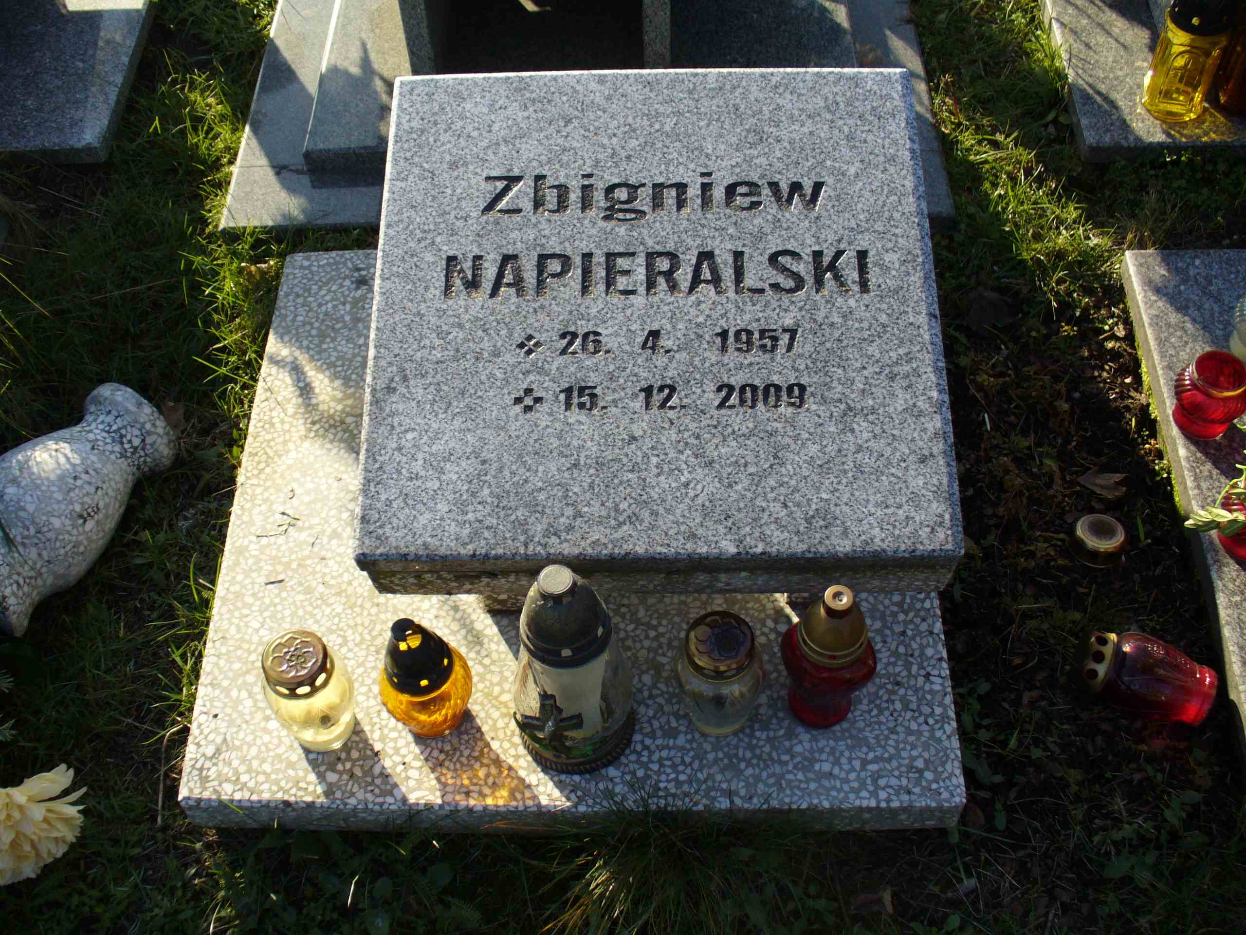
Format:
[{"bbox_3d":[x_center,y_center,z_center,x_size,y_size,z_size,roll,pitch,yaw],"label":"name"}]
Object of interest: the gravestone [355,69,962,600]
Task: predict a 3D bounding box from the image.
[{"bbox_3d":[0.033,-0.149,1.358,0.548,0.104,0.549,-1,66,1],"label":"gravestone"}]

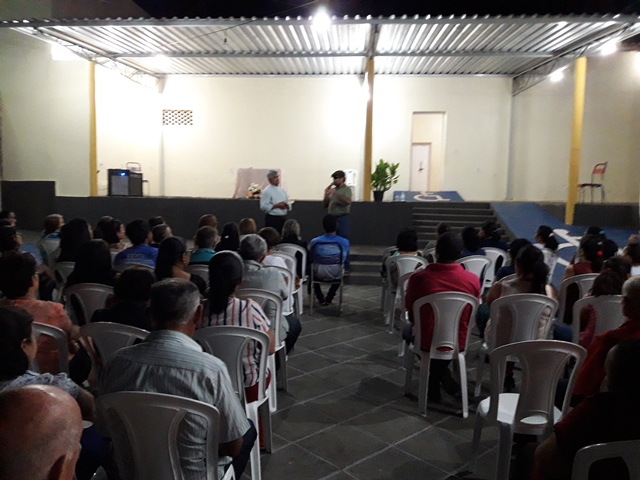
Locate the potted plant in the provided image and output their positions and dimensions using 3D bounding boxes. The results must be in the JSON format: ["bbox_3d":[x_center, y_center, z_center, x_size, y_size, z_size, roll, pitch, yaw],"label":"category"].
[{"bbox_3d":[1.376,-1.252,10.928,0.600,0.910,0.580,1,6,4],"label":"potted plant"}]

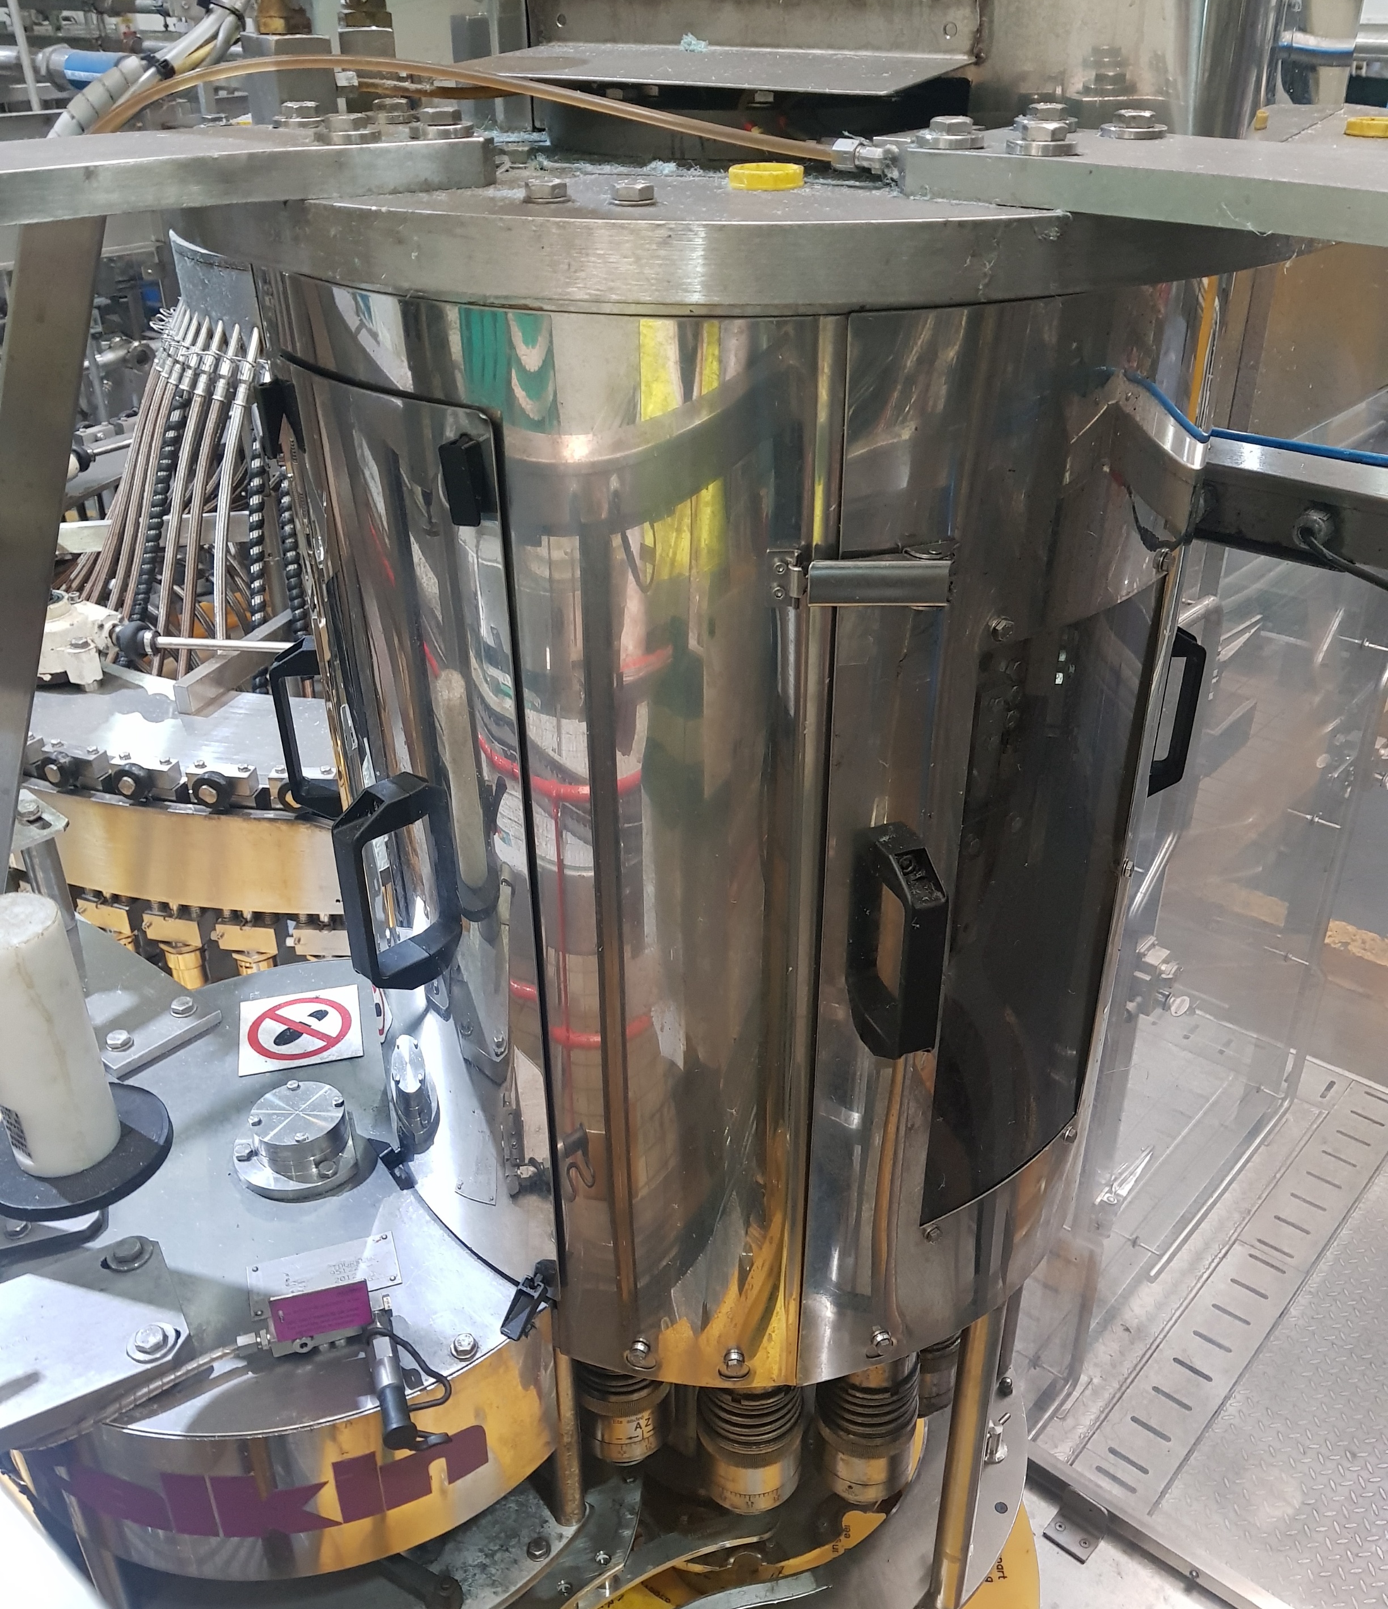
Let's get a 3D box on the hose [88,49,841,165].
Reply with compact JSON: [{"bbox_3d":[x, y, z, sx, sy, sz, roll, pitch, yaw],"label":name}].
[{"bbox_3d":[-0.122,-0.359,0.714,0.403,0.043,0.062,7,32,13],"label":"hose"}]

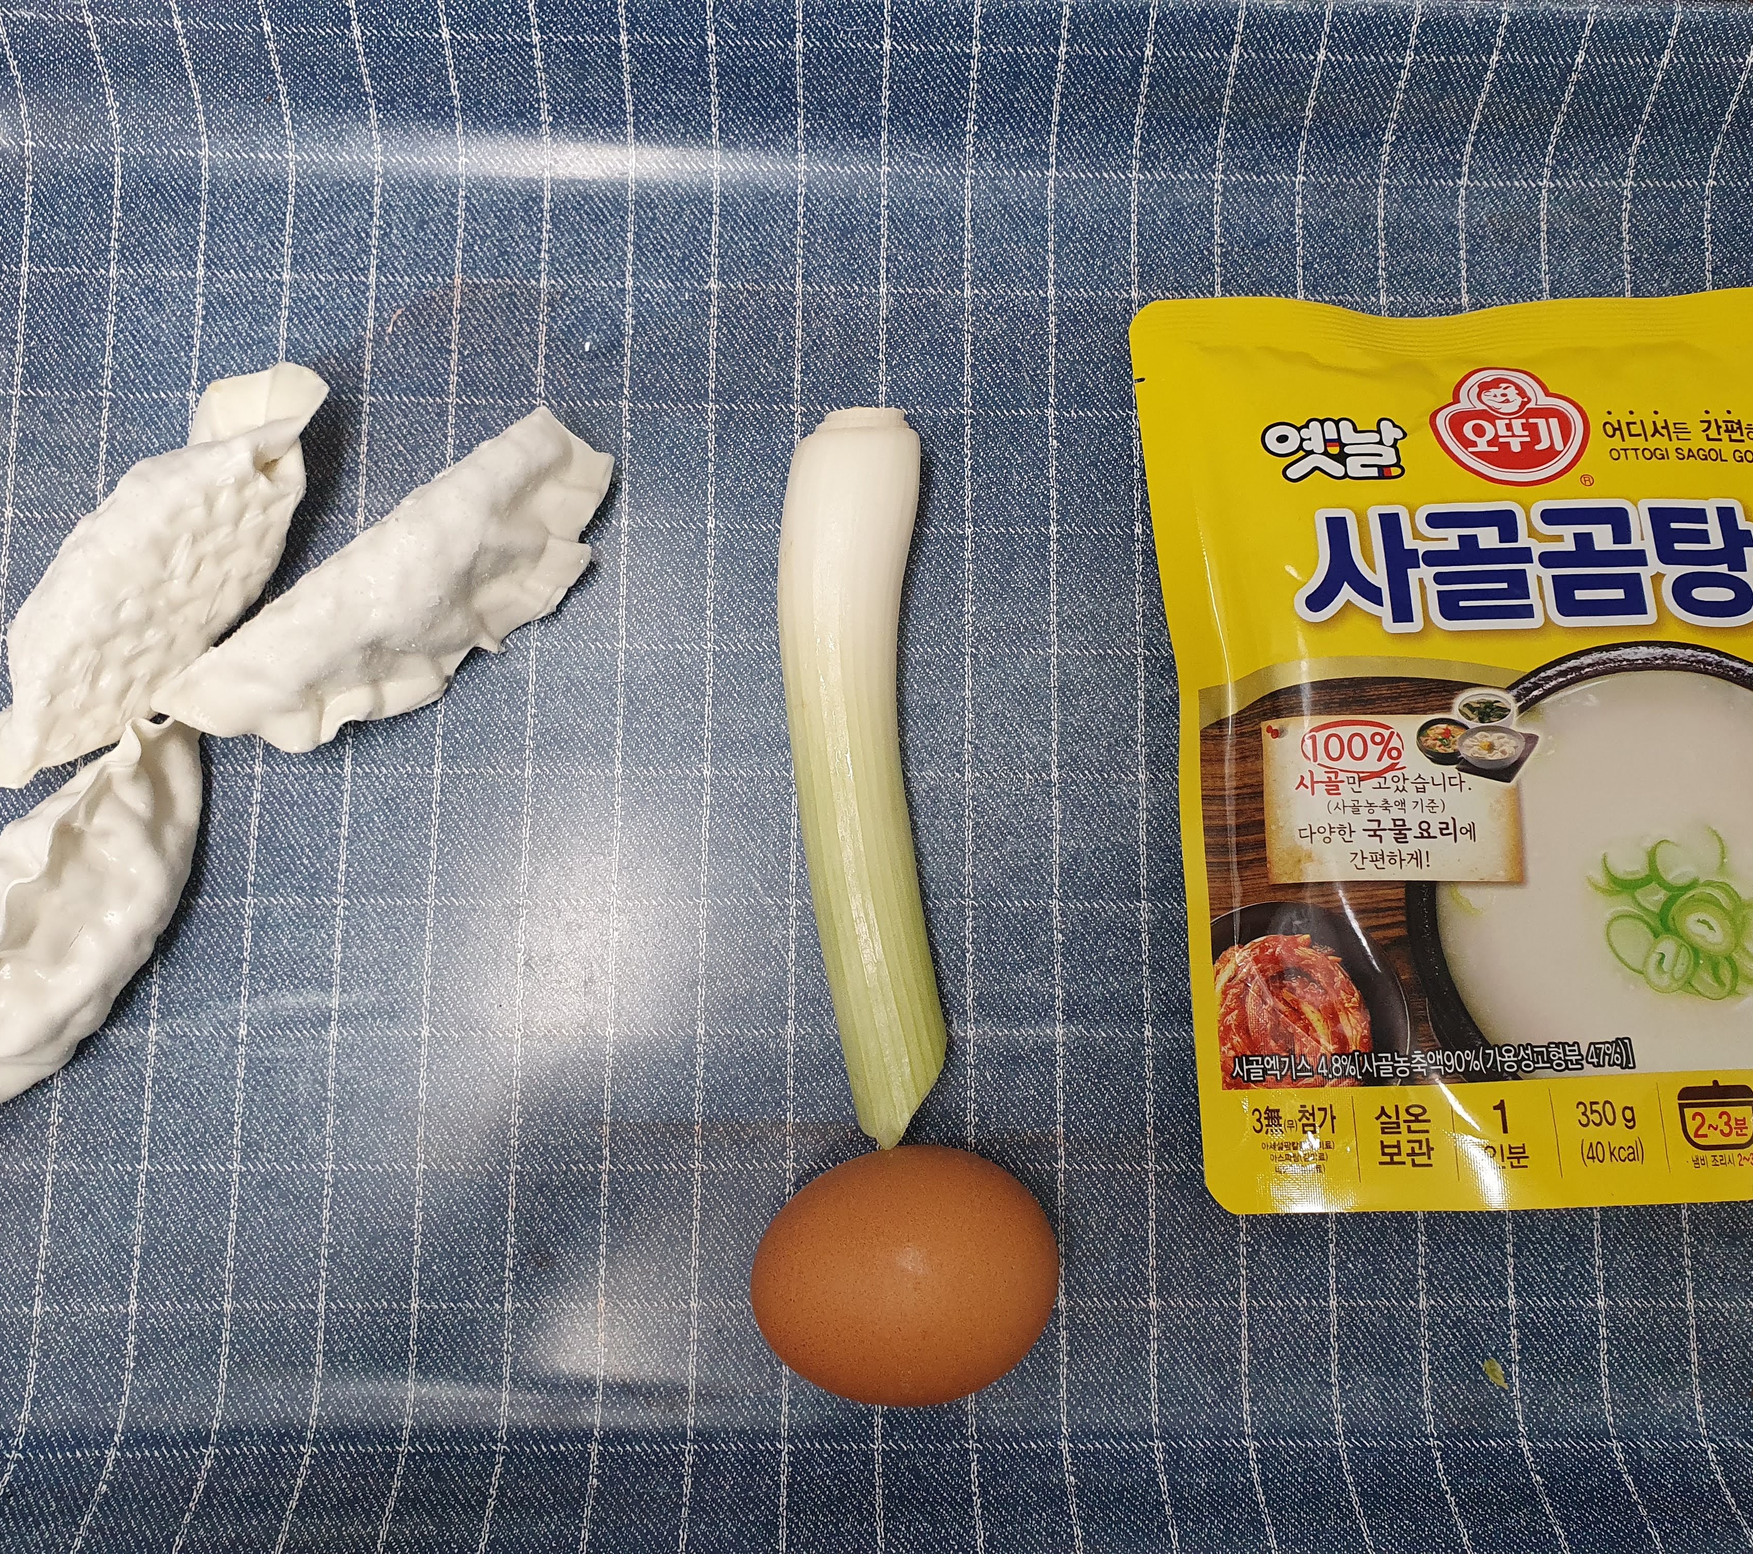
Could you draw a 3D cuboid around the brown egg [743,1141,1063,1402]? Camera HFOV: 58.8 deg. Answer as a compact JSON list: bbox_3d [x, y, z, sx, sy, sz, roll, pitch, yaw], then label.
[{"bbox_3d":[0.005,0.089,0.280,0.055,0.045,0.045,0,82,-2],"label":"brown egg"}]

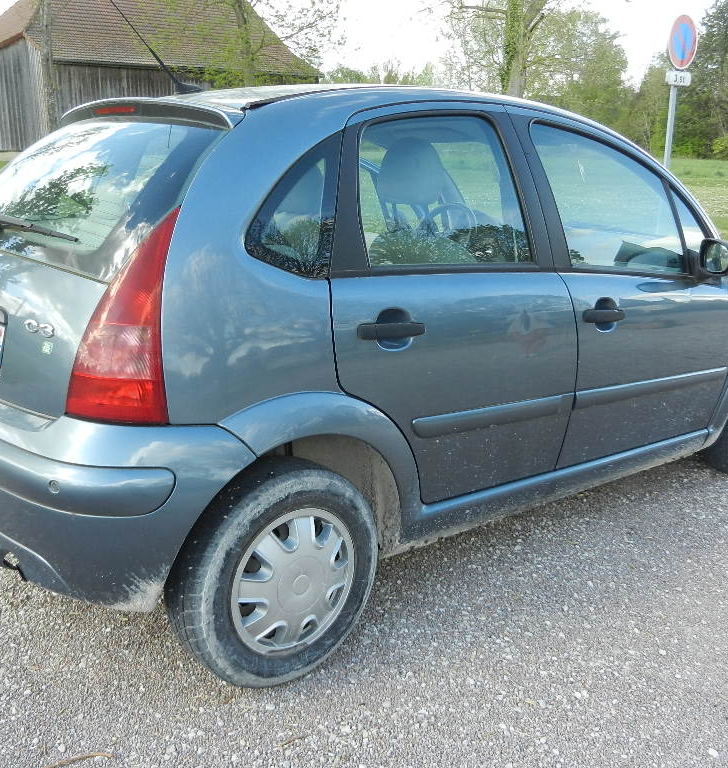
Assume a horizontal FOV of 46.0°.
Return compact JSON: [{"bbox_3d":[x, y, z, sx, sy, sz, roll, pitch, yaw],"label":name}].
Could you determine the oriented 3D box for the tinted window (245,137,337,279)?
[{"bbox_3d":[-0.152,-0.431,2.102,0.350,0.385,0.060,-11,0,-34],"label":"tinted window"}]

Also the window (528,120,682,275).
[{"bbox_3d":[0.860,-0.615,2.928,0.780,0.510,0.060,-7,-2,-38],"label":"window"}]

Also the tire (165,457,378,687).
[{"bbox_3d":[-0.224,0.486,2.239,0.580,0.580,0.180,-11,18,-38],"label":"tire"}]

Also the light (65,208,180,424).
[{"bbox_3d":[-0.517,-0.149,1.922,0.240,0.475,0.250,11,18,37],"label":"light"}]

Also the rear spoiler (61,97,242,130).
[{"bbox_3d":[-0.676,-0.770,2.494,0.220,0.115,1.140,-11,18,-38],"label":"rear spoiler"}]

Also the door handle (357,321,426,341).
[{"bbox_3d":[0.082,-0.137,2.210,0.228,0.050,0.055,-5,9,-39],"label":"door handle"}]

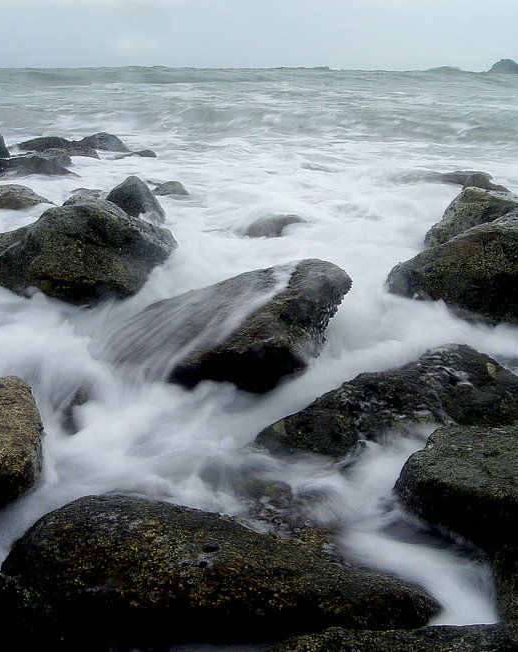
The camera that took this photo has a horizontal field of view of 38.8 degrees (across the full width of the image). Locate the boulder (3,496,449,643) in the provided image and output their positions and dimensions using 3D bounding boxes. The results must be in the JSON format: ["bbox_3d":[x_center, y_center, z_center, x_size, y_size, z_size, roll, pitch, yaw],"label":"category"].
[{"bbox_3d":[-0.100,0.851,2.538,1.420,0.430,0.660,-3,19,-9],"label":"boulder"}]

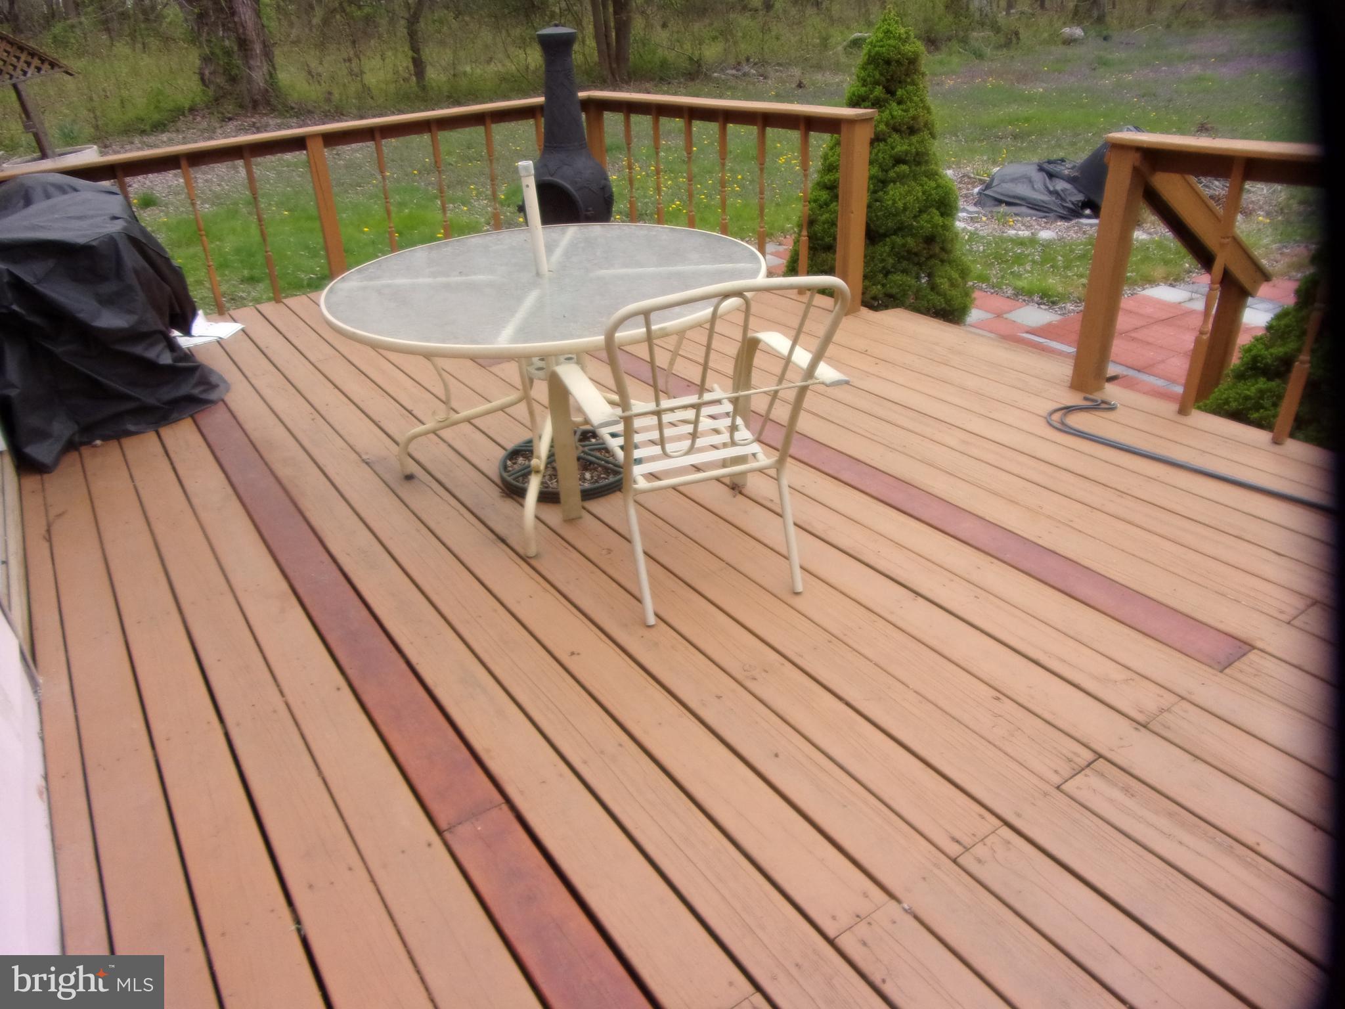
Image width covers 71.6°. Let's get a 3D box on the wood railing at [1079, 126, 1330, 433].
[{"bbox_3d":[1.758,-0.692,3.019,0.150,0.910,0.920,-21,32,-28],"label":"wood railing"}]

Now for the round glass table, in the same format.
[{"bbox_3d":[-0.366,-0.403,3.002,1.320,0.700,1.320,-3,28,2],"label":"round glass table"}]

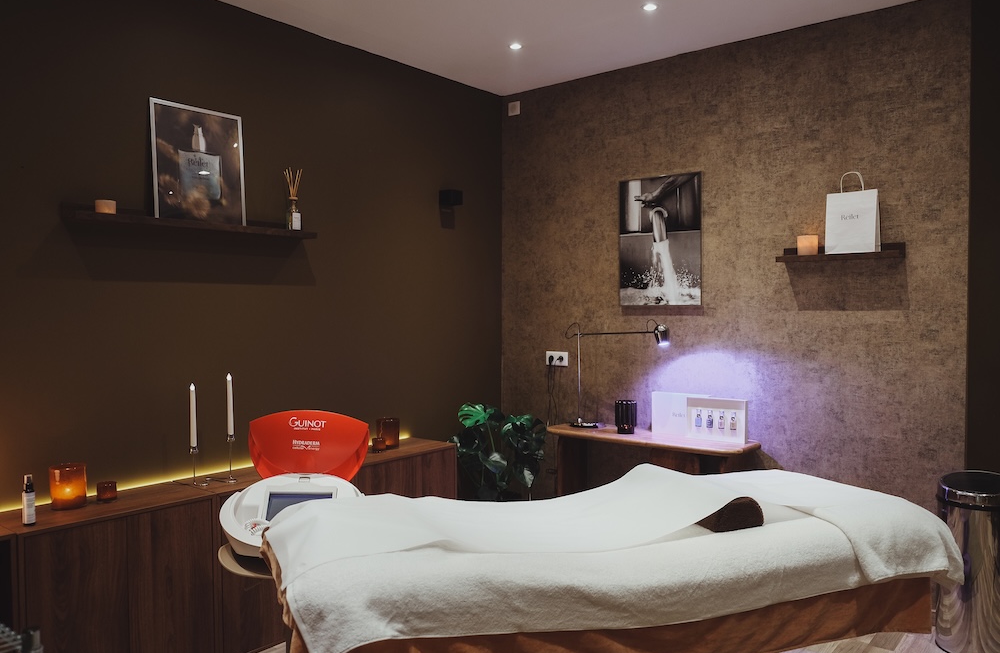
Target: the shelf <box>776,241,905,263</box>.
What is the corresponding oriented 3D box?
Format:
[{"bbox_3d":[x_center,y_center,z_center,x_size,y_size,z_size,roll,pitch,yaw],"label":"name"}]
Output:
[{"bbox_3d":[1.556,-0.338,3.448,0.529,0.072,0.117,1,2,40],"label":"shelf"}]

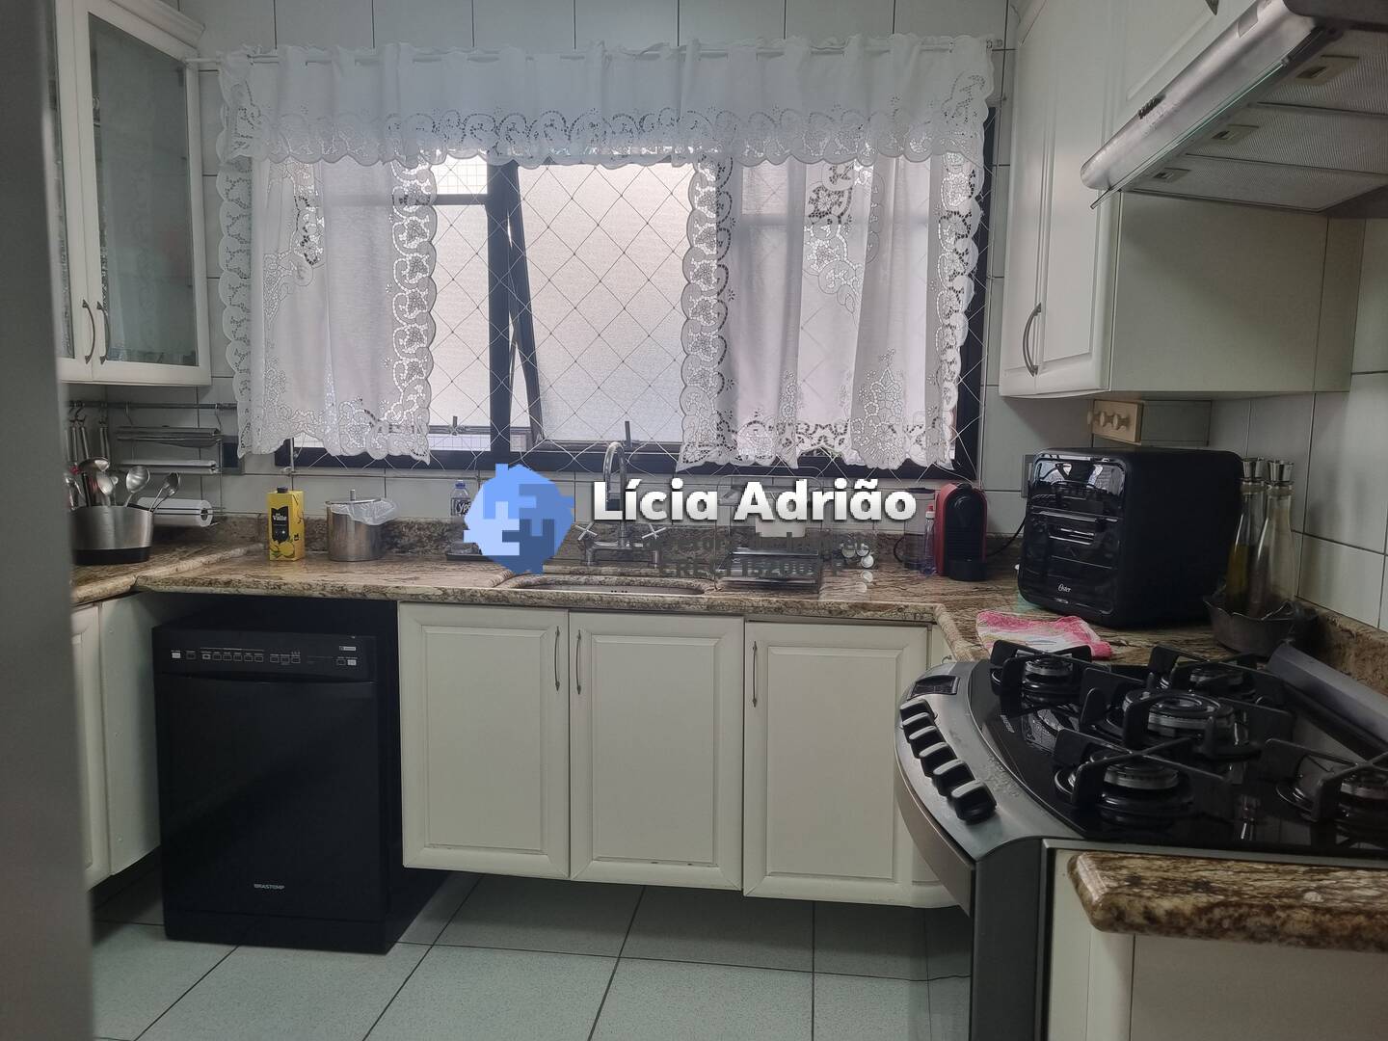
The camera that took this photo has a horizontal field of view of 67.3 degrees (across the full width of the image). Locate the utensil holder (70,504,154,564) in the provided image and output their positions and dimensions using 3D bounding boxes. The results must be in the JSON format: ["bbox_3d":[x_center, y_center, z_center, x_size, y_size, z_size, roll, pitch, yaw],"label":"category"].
[{"bbox_3d":[-1.708,0.038,3.067,0.208,0.157,0.200,1,7,7],"label":"utensil holder"}]

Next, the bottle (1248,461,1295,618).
[{"bbox_3d":[1.115,0.054,2.004,0.080,0.335,0.080,1,6,6],"label":"bottle"}]

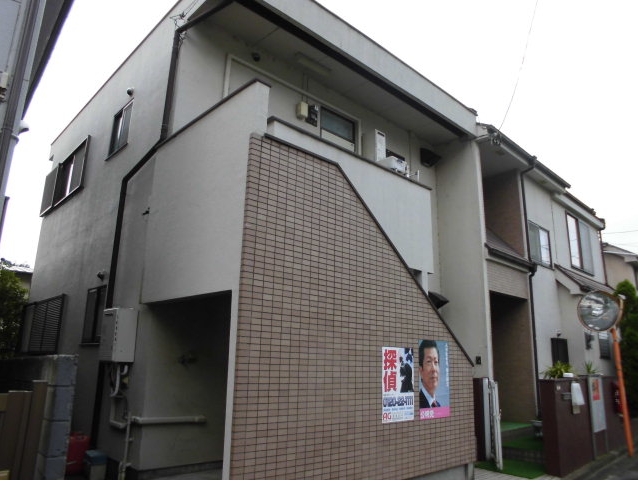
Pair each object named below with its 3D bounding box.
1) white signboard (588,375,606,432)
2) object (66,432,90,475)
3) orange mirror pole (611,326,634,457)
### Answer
[{"bbox_3d":[4.556,2.671,7.849,0.590,0.840,0.050,14,-19,-41],"label":"white signboard"},{"bbox_3d":[-2.594,2.247,5.089,0.240,0.400,0.260,14,-19,-41],"label":"object"},{"bbox_3d":[5.010,2.460,7.937,0.090,2.100,0.090,14,-19,-41],"label":"orange mirror pole"}]

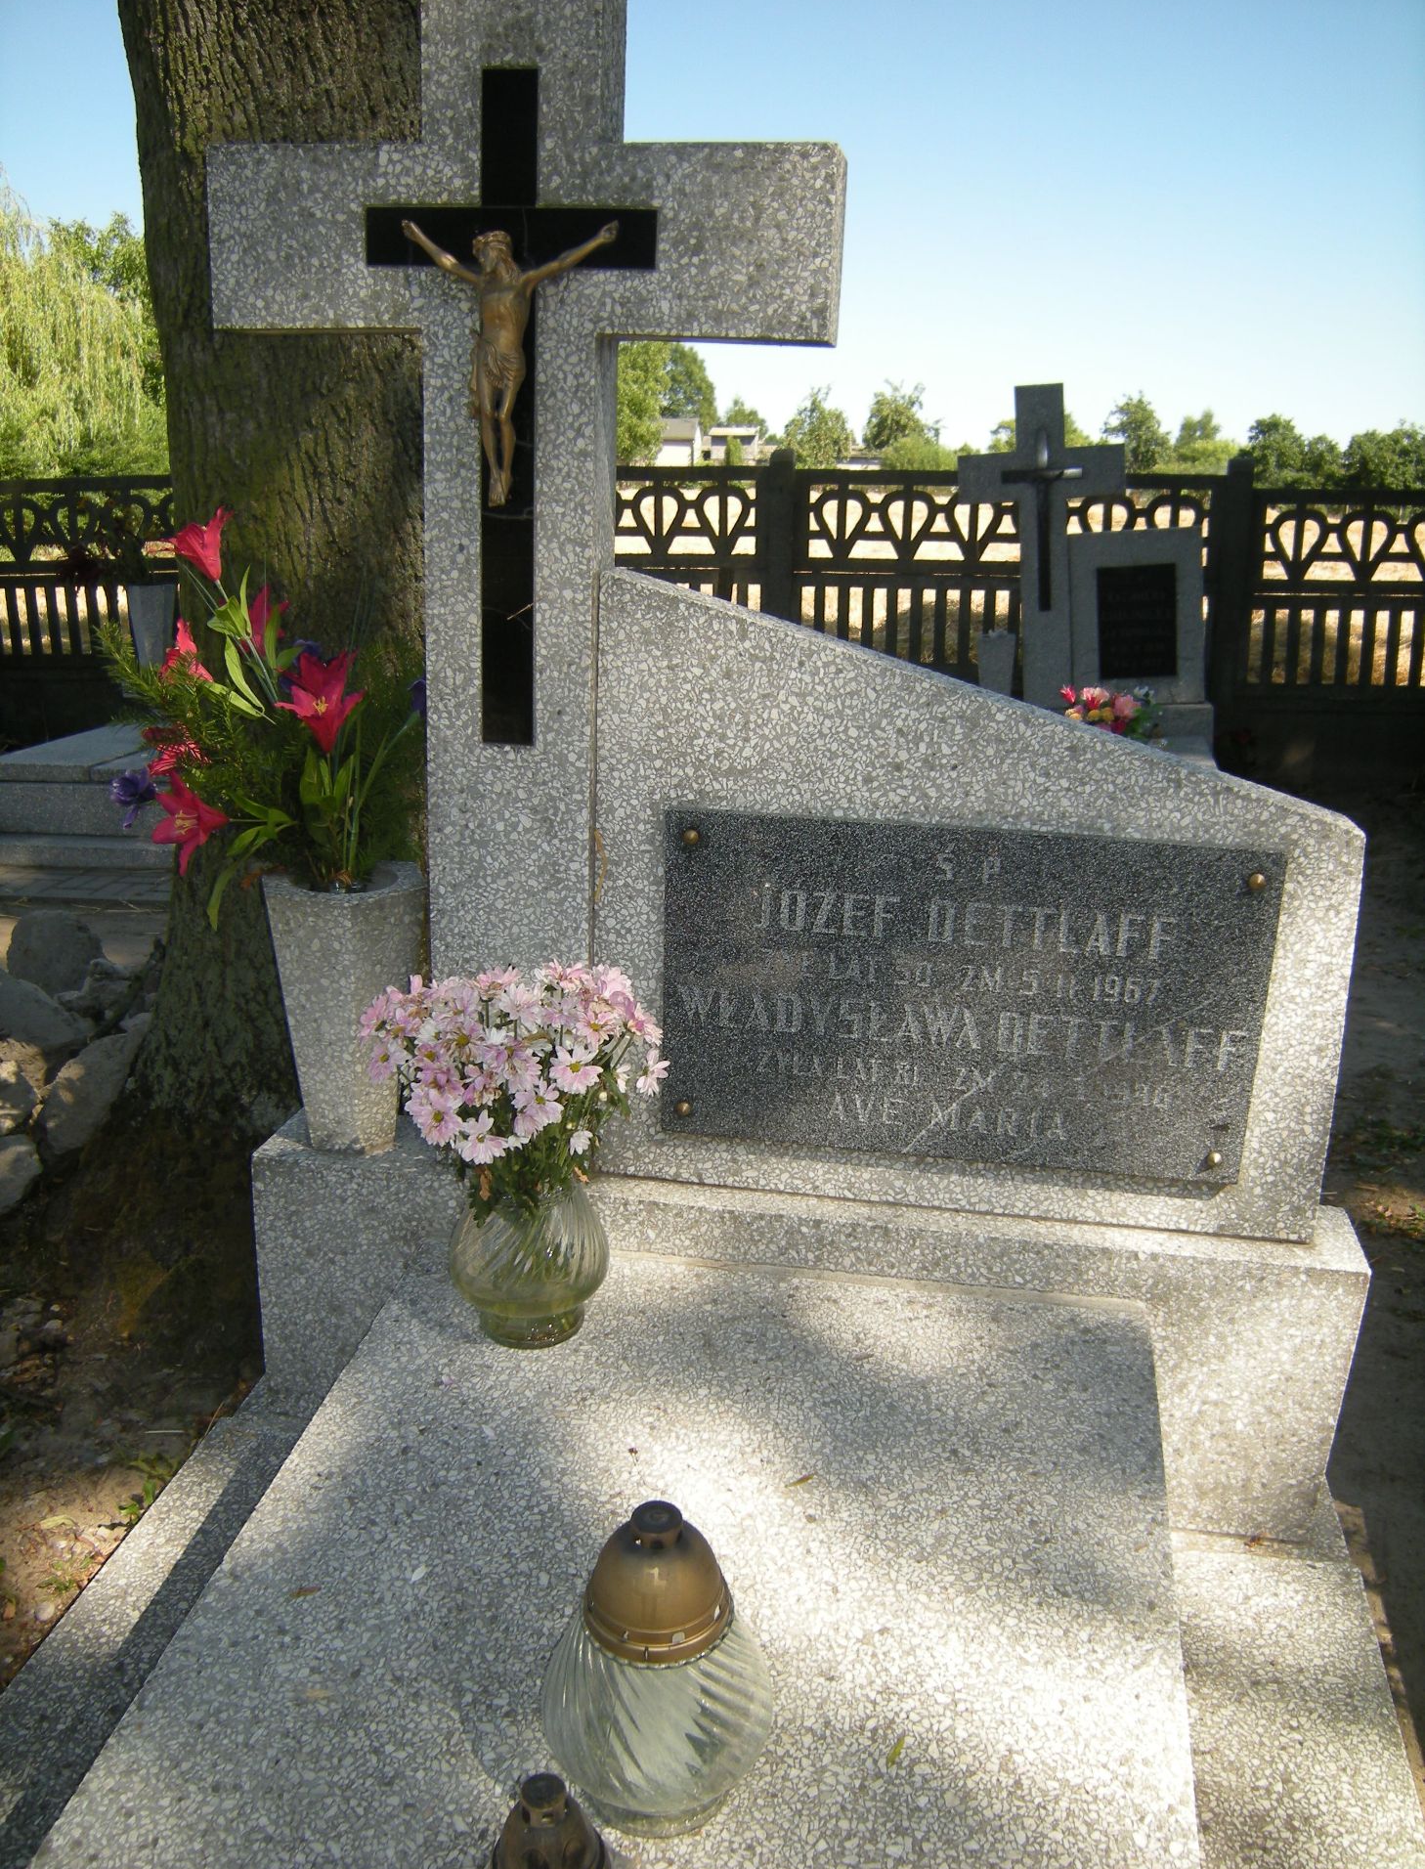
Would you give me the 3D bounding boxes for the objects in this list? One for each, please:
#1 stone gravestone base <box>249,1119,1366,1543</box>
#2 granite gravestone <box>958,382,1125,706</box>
[{"bbox_3d":[0.072,0.390,1.581,1.080,0.301,0.123,5,18,9],"label":"stone gravestone base"},{"bbox_3d":[1.058,-1.216,4.877,0.516,0.989,0.075,-2,18,7],"label":"granite gravestone"}]

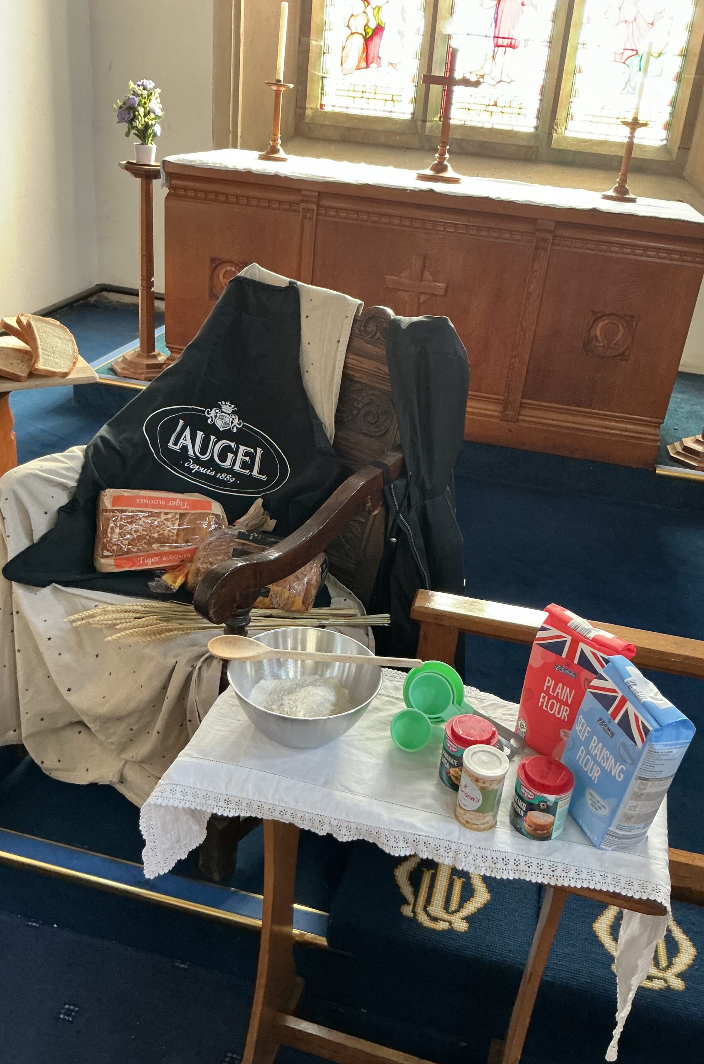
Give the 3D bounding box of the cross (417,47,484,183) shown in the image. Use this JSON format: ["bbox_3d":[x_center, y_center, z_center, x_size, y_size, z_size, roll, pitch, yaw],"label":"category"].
[{"bbox_3d":[0.398,-1.733,3.720,0.240,0.505,0.170,10,27,9],"label":"cross"}]

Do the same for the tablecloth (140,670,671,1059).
[{"bbox_3d":[0.086,0.469,1.361,0.679,0.354,0.361,11,28,10],"label":"tablecloth"}]

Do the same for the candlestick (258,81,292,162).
[{"bbox_3d":[-0.336,-1.821,3.956,0.133,0.311,0.133,5,27,-2],"label":"candlestick"}]

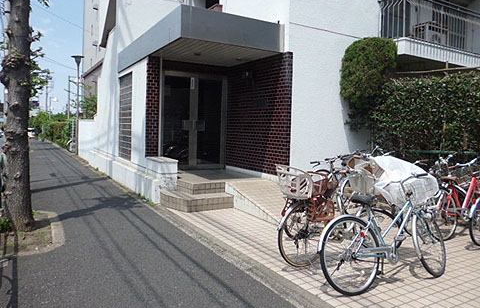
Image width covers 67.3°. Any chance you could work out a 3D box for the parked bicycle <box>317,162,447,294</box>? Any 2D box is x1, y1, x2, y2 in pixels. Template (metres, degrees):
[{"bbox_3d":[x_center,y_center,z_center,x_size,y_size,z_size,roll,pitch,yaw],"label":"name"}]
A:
[{"bbox_3d":[1.385,0.688,3.398,1.710,1.020,0.560,-1,4,-27],"label":"parked bicycle"}]

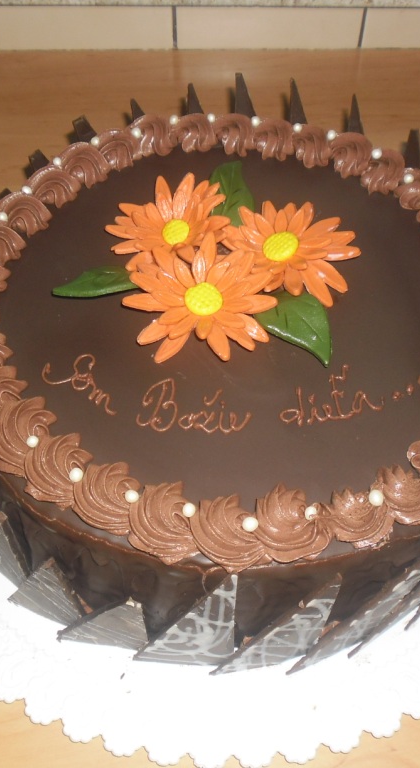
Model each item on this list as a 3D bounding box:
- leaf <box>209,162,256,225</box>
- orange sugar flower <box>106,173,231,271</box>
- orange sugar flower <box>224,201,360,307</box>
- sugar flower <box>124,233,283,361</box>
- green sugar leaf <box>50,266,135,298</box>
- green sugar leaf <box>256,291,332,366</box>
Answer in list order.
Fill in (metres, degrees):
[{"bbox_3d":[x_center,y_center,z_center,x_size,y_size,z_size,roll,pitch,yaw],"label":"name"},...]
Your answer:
[{"bbox_3d":[0.012,-0.096,0.410,0.026,0.010,0.055,5,55,4],"label":"leaf"},{"bbox_3d":[-0.020,-0.078,0.389,0.062,0.023,0.066,-1,54,0],"label":"orange sugar flower"},{"bbox_3d":[0.039,-0.062,0.377,0.065,0.023,0.067,-1,54,0],"label":"orange sugar flower"},{"bbox_3d":[-0.004,-0.039,0.359,0.070,0.026,0.072,-1,54,0],"label":"sugar flower"},{"bbox_3d":[-0.046,-0.048,0.376,0.055,0.010,0.023,-8,55,-6],"label":"green sugar leaf"},{"bbox_3d":[0.040,-0.028,0.361,0.032,0.010,0.056,-20,57,-13],"label":"green sugar leaf"}]

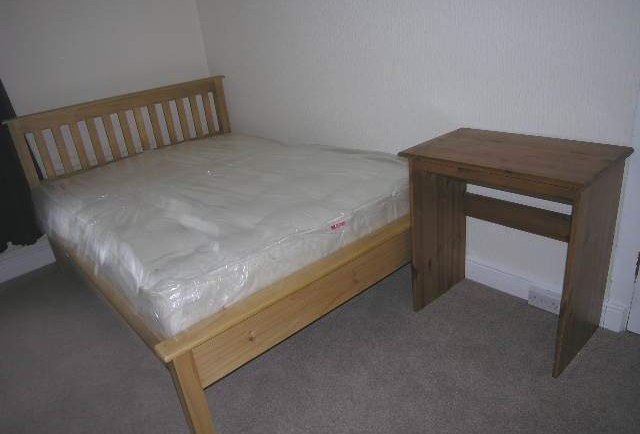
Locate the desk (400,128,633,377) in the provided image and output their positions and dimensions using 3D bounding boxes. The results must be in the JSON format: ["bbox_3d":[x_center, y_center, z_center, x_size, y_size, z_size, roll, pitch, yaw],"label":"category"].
[{"bbox_3d":[0.724,0.100,1.752,0.414,0.744,0.665,-24,29,-35],"label":"desk"}]

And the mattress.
[{"bbox_3d":[-0.562,-0.124,2.364,1.360,0.220,1.890,-24,29,-35],"label":"mattress"}]

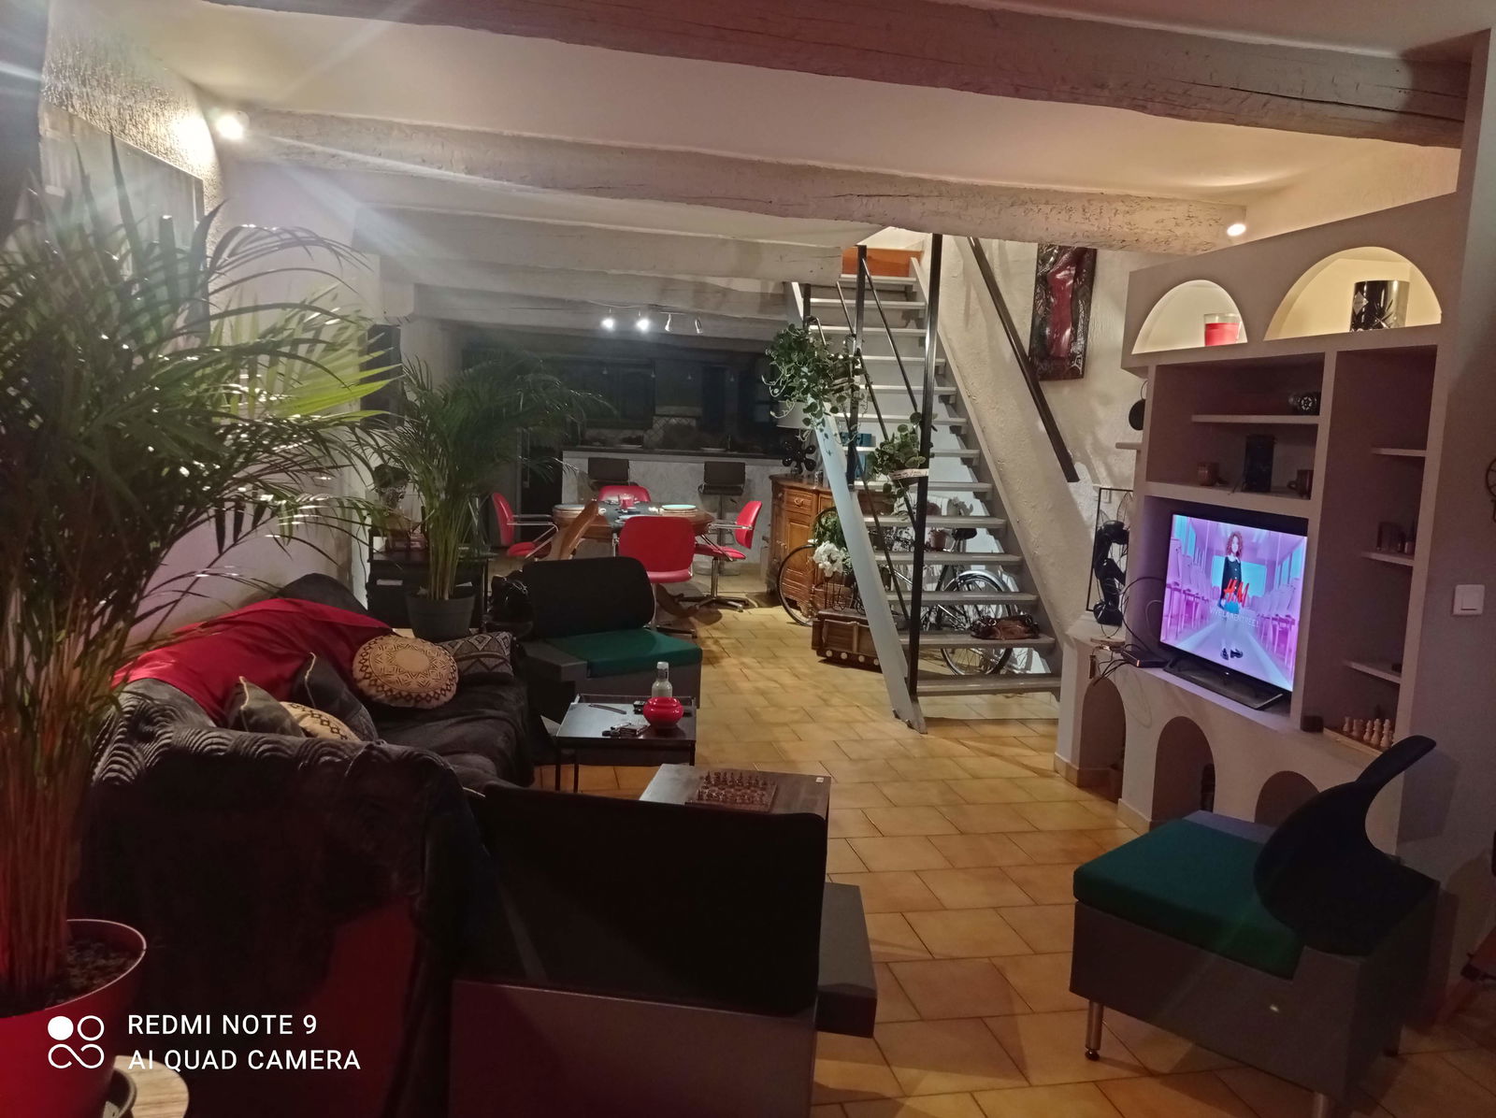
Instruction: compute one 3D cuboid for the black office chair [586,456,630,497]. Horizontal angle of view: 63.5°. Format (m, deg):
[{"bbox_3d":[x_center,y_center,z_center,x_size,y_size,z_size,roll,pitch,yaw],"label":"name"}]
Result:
[{"bbox_3d":[-1.301,-0.405,11.402,0.440,1.070,0.460,2,7,-1],"label":"black office chair"}]

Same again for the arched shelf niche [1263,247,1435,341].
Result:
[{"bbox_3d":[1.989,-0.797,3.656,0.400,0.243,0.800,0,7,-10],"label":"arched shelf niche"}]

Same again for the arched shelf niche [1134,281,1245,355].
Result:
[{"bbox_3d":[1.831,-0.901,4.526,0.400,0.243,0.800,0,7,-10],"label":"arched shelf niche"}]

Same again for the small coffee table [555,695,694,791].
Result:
[{"bbox_3d":[-0.424,0.791,4.340,0.465,0.500,0.510,1,7,-4],"label":"small coffee table"}]

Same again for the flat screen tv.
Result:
[{"bbox_3d":[1.840,0.148,4.570,0.080,0.570,0.955,1,7,-9],"label":"flat screen tv"}]

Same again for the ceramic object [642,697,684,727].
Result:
[{"bbox_3d":[-0.299,0.538,4.251,0.145,0.090,0.145,1,7,-4],"label":"ceramic object"}]

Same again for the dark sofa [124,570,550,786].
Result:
[{"bbox_3d":[-1.218,0.645,4.014,0.960,0.880,2.500,1,7,-9],"label":"dark sofa"}]

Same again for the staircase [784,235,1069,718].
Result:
[{"bbox_3d":[1.034,-0.665,7.600,0.860,2.750,3.200,1,7,-11],"label":"staircase"}]

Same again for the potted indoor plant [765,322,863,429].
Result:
[{"bbox_3d":[0.438,-1.211,7.927,0.620,0.700,0.550,1,7,-11],"label":"potted indoor plant"}]

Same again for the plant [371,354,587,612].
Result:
[{"bbox_3d":[-1.298,-0.314,5.900,1.000,1.420,1.050,1,7,-11],"label":"plant"}]

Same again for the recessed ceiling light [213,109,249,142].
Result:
[{"bbox_3d":[-1.724,-1.445,4.030,0.100,0.095,0.100,5,7,24],"label":"recessed ceiling light"}]

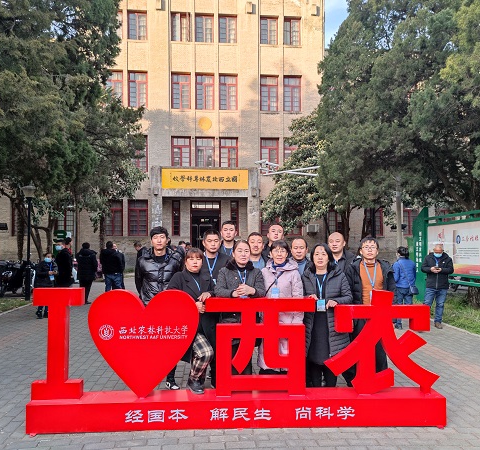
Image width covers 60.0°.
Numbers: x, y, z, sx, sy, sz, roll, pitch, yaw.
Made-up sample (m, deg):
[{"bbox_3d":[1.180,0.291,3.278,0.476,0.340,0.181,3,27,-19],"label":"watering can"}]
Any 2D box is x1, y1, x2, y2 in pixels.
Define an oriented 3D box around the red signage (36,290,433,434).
[{"bbox_3d":[-0.012,1.122,3.608,3.477,1.180,0.300,0,-2,-2],"label":"red signage"}]

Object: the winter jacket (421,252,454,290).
[{"bbox_3d":[3.760,0.875,7.900,0.600,0.700,0.360,-1,-2,19],"label":"winter jacket"}]

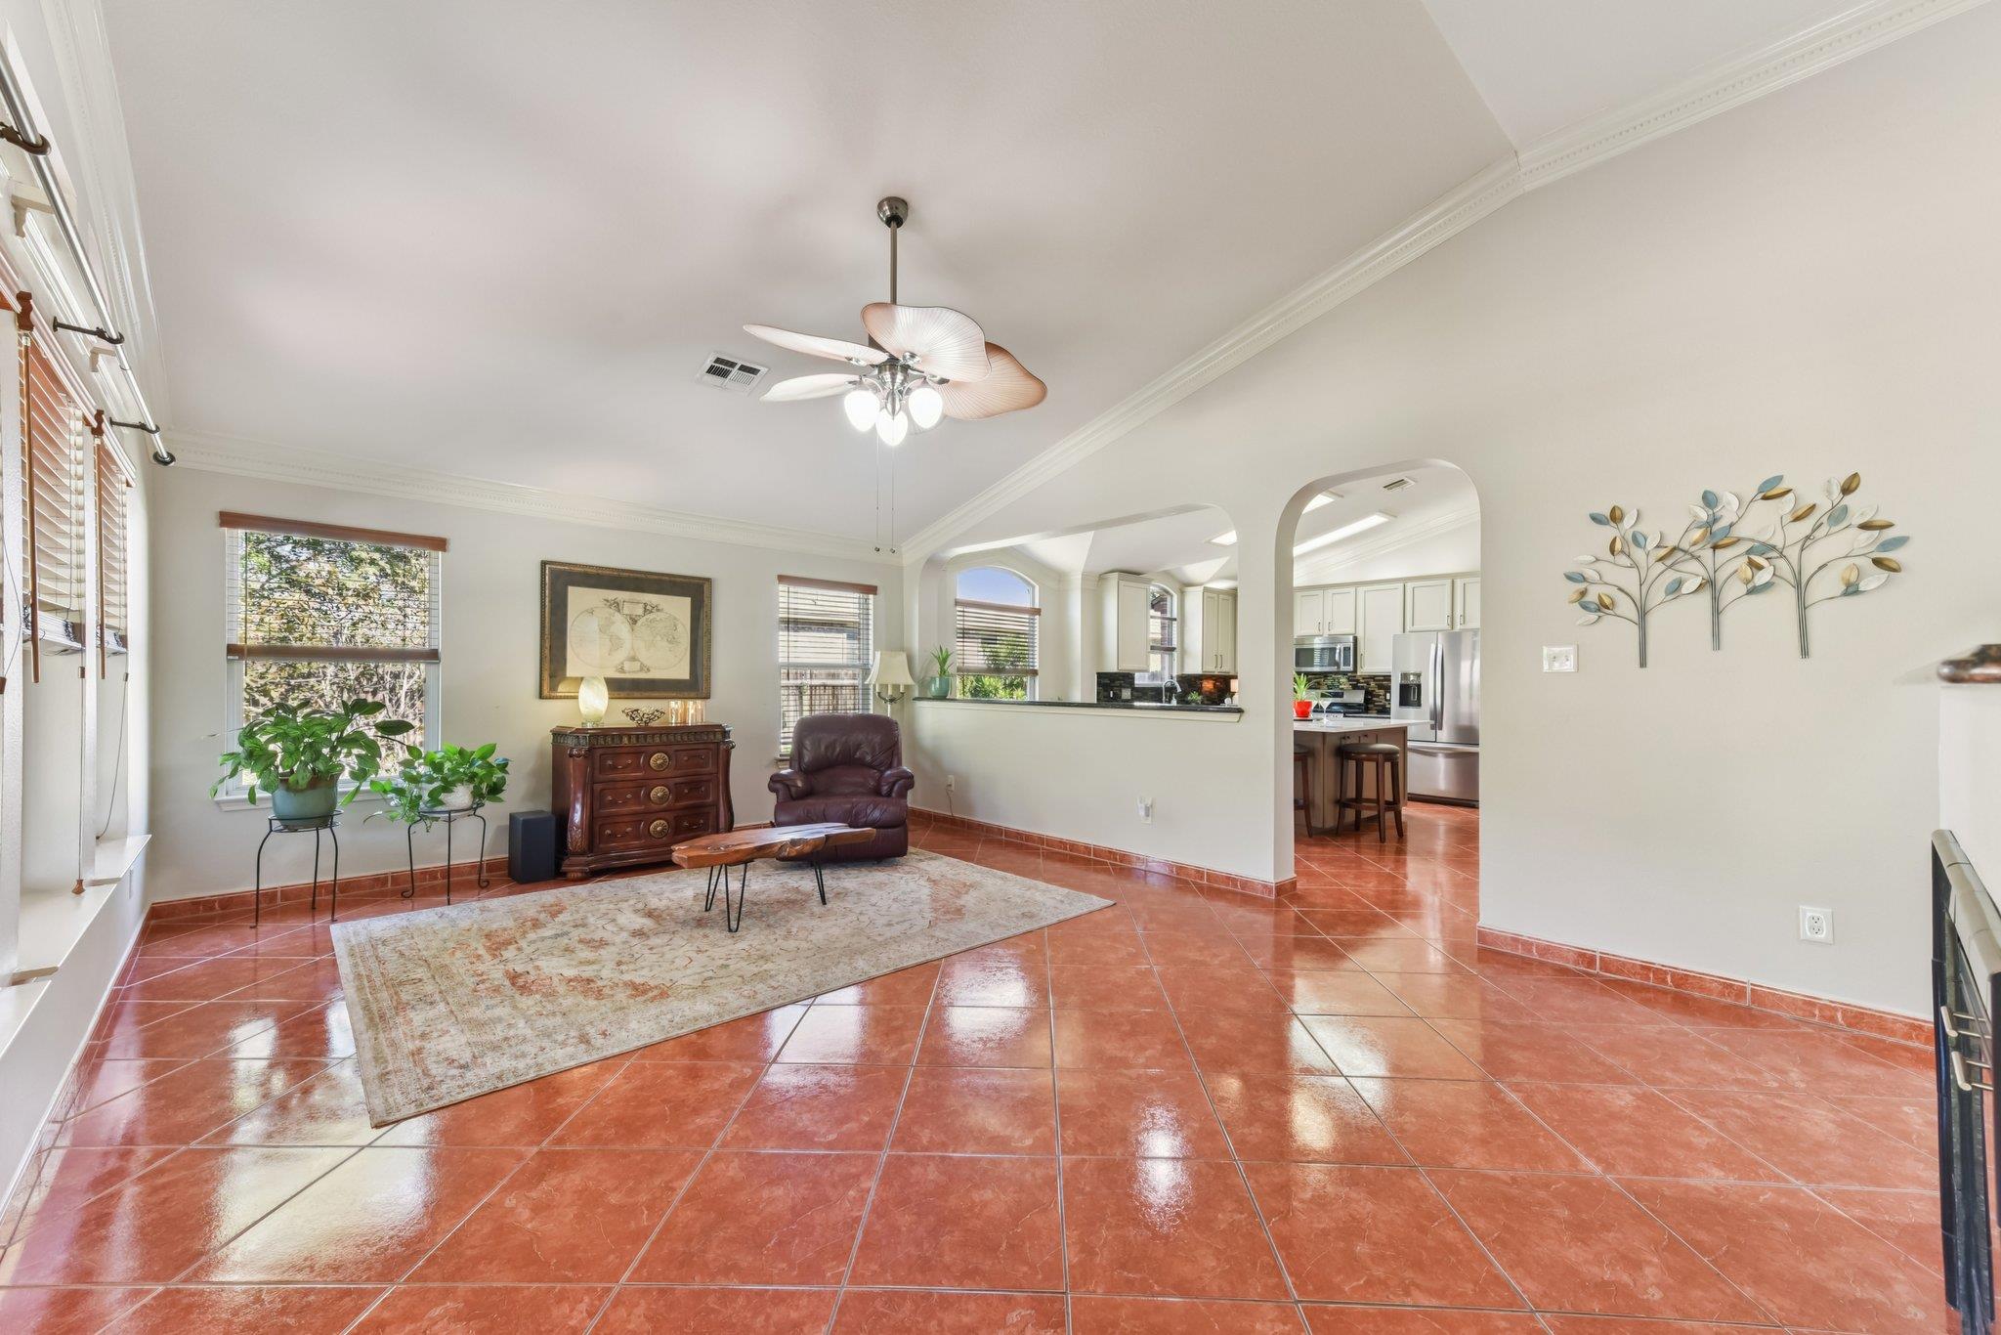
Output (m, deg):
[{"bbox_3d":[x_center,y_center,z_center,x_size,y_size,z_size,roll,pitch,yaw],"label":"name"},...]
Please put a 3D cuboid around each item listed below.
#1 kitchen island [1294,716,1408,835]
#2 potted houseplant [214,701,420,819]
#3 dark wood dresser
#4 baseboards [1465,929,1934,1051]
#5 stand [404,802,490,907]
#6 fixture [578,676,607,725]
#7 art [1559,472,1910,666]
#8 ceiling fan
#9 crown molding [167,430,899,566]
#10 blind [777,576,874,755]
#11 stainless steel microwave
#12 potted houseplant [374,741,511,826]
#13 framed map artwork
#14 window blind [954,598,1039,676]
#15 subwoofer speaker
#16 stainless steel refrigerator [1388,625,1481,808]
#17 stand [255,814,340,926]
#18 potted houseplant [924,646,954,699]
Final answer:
[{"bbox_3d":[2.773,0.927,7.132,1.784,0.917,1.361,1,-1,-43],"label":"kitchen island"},{"bbox_3d":[-3.584,0.493,4.062,0.746,0.665,0.655,1,-1,-43],"label":"potted houseplant"},{"bbox_3d":[-2.422,0.865,5.316,1.043,0.925,0.524,1,-1,-43],"label":"dark wood dresser"},{"bbox_3d":[2.723,1.269,3.169,0.018,0.092,1.381,1,-1,-43],"label":"baseboards"},{"bbox_3d":[-3.147,1.054,4.445,0.363,0.509,0.363,1,-1,-43],"label":"stand"},{"bbox_3d":[-2.625,0.219,5.026,0.204,0.338,0.204,1,-1,-44],"label":"fixture"},{"bbox_3d":[2.858,-0.369,3.104,0.045,0.730,1.000,1,-1,-44],"label":"art"},{"bbox_3d":[-0.451,-1.432,3.247,1.310,1.048,1.310,1,-1,-43],"label":"ceiling fan"},{"bbox_3d":[-2.551,-1.059,5.477,4.620,0.165,0.100,1,-1,-44],"label":"crown molding"},{"bbox_3d":[-1.437,-0.006,6.549,0.955,1.450,0.070,1,-1,-44],"label":"blind"},{"bbox_3d":[3.922,-0.128,9.252,0.400,0.416,0.760,1,-1,-44],"label":"stainless steel microwave"},{"bbox_3d":[-3.191,0.653,4.450,0.595,0.454,0.544,1,-1,-43],"label":"potted houseplant"},{"bbox_3d":[-2.617,-0.230,5.501,1.149,0.902,0.044,1,-1,-43],"label":"framed map artwork"},{"bbox_3d":[-0.008,-0.294,8.372,1.262,0.762,0.070,1,-1,-44],"label":"window blind"},{"bbox_3d":[-2.915,1.105,4.850,0.185,0.400,0.280,1,-1,-42],"label":"subwoofer speaker"},{"bbox_3d":[4.813,0.526,8.365,0.867,1.784,0.917,1,-1,-43],"label":"stainless steel refrigerator"},{"bbox_3d":[-3.621,1.034,4.016,0.333,0.529,0.358,1,-1,-43],"label":"stand"},{"bbox_3d":[-0.536,0.044,6.842,0.260,0.458,0.260,0,-1,0],"label":"potted houseplant"}]

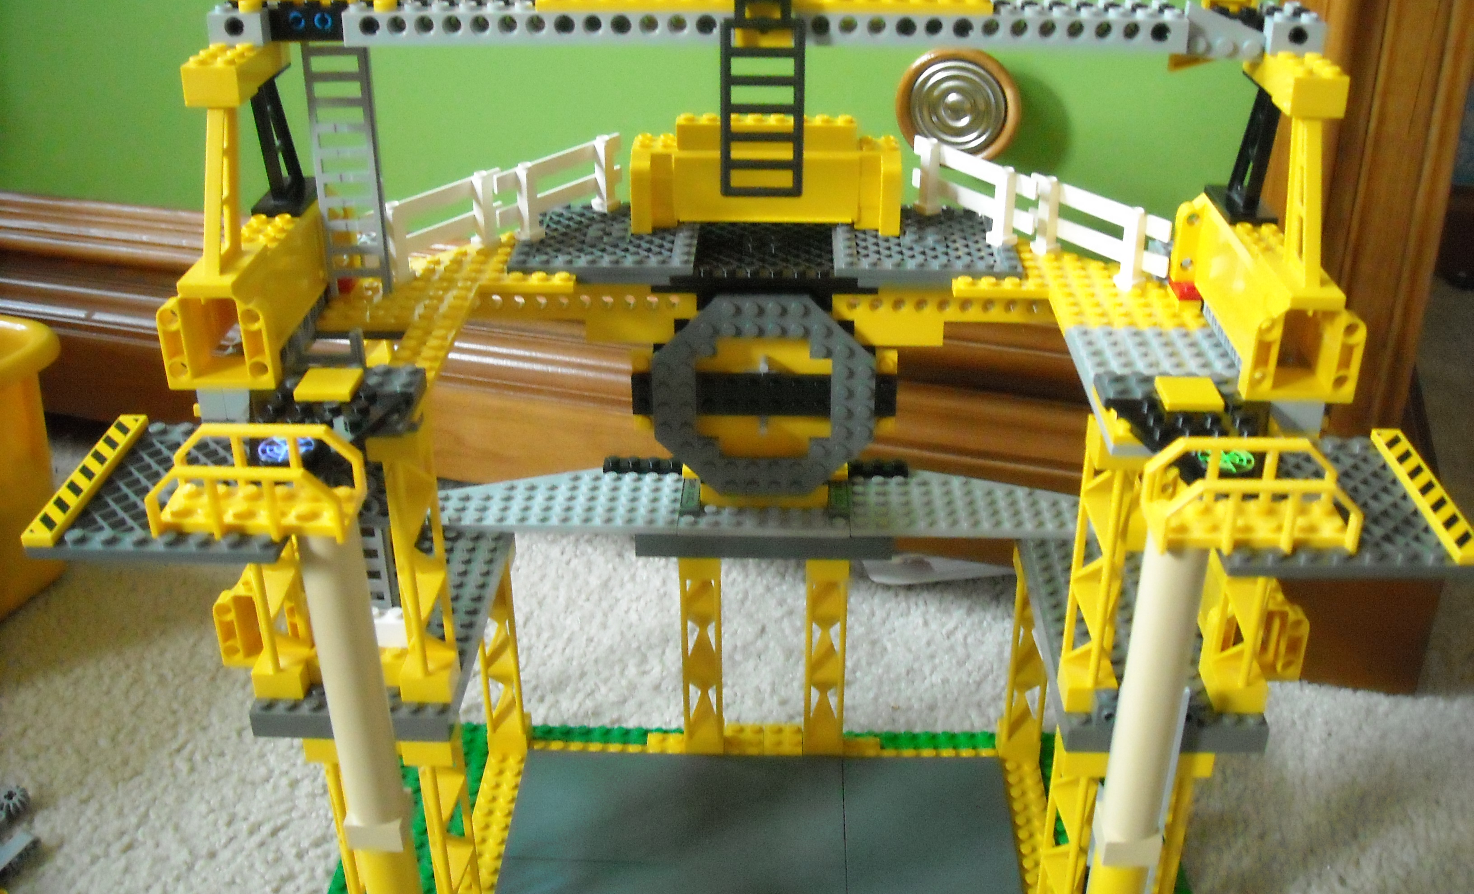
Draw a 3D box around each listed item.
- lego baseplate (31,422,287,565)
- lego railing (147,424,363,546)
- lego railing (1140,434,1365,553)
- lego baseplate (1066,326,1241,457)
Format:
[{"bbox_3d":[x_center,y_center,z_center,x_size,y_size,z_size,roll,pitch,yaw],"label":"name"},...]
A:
[{"bbox_3d":[-0.147,0.011,0.403,0.064,0.005,0.064,1,30,1],"label":"lego baseplate"},{"bbox_3d":[-0.122,0.009,0.380,0.051,0.021,0.025,0,28,2],"label":"lego railing"},{"bbox_3d":[0.131,0.012,0.376,0.051,0.022,0.025,0,28,2],"label":"lego railing"},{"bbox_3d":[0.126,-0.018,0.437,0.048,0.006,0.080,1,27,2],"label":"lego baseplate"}]

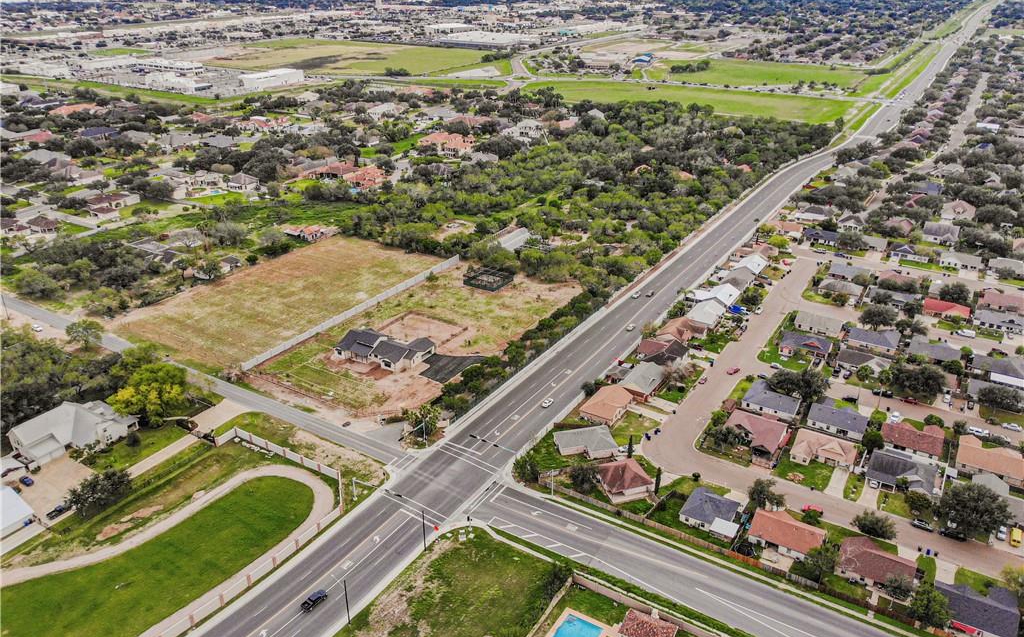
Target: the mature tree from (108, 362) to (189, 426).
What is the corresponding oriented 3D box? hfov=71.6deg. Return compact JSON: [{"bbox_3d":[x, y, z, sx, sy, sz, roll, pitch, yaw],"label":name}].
[{"bbox_3d":[-108.589,22.511,212.588,22.000,13.500,19.000,0,27,0],"label":"mature tree"}]

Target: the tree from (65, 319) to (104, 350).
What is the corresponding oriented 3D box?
[{"bbox_3d":[-149.360,6.330,246.880,12.300,9.800,12.000,0,27,0],"label":"tree"}]

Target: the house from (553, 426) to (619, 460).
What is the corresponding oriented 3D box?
[{"bbox_3d":[20.170,34.150,197.660,15.800,4.600,10.700,-5,27,-11],"label":"house"}]

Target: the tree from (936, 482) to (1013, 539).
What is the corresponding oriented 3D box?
[{"bbox_3d":[111.201,46.325,170.817,17.500,9.500,16.500,0,27,0],"label":"tree"}]

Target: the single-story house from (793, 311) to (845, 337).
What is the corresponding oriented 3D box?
[{"bbox_3d":[114.815,1.362,264.690,15.500,5.000,12.200,14,30,25],"label":"single-story house"}]

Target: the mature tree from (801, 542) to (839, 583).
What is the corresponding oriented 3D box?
[{"bbox_3d":[66.520,54.858,156.322,7.400,8.200,7.400,0,27,0],"label":"mature tree"}]

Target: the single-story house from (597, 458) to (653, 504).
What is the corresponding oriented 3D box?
[{"bbox_3d":[29.268,41.439,186.304,11.600,5.000,11.400,-8,28,-16],"label":"single-story house"}]

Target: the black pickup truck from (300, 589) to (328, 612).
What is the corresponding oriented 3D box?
[{"bbox_3d":[-42.298,60.545,151.762,1.980,1.880,5.600,18,32,32],"label":"black pickup truck"}]

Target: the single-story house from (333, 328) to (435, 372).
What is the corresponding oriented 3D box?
[{"bbox_3d":[-44.798,10.191,245.500,29.500,6.000,20.000,14,30,25],"label":"single-story house"}]

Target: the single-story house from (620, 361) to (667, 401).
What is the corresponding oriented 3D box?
[{"bbox_3d":[42.340,19.230,226.930,10.000,4.800,16.800,16,31,28],"label":"single-story house"}]

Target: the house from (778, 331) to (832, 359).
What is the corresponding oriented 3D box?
[{"bbox_3d":[102.981,9.555,249.804,15.900,4.800,11.800,15,31,27],"label":"house"}]

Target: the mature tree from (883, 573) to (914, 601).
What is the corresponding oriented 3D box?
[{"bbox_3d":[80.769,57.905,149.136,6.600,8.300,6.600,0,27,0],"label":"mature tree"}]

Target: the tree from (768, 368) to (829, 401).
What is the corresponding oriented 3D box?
[{"bbox_3d":[88.410,20.850,219.060,16.800,9.000,11.800,5,27,9],"label":"tree"}]

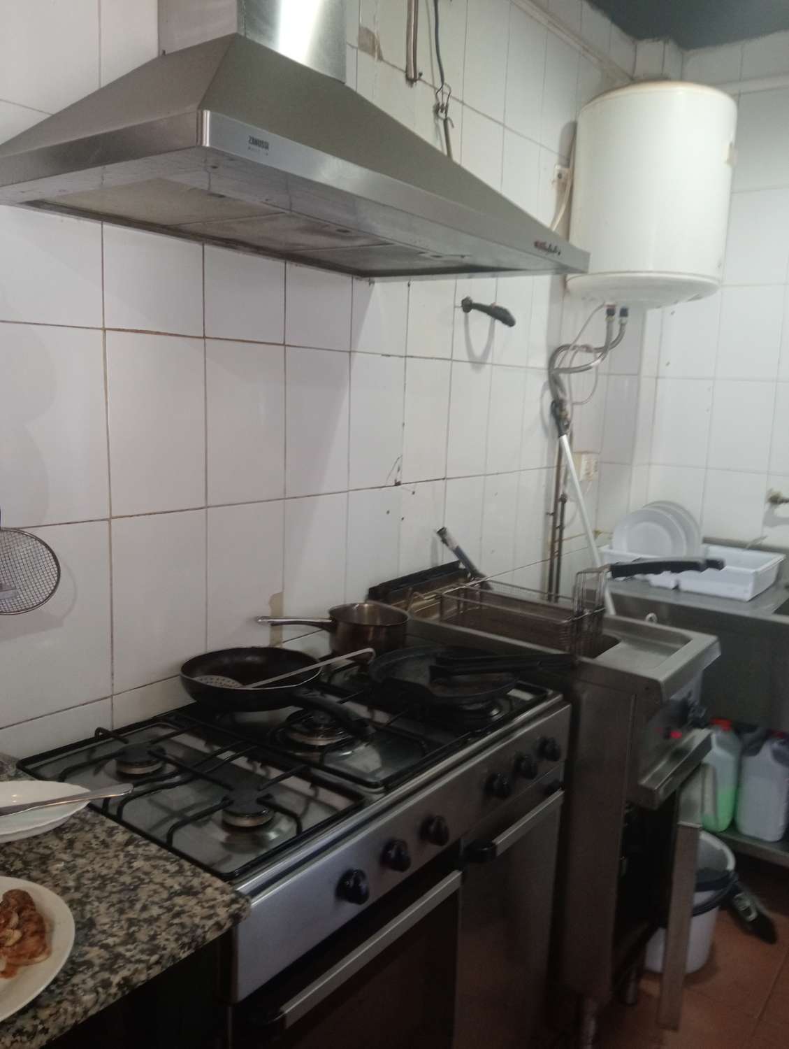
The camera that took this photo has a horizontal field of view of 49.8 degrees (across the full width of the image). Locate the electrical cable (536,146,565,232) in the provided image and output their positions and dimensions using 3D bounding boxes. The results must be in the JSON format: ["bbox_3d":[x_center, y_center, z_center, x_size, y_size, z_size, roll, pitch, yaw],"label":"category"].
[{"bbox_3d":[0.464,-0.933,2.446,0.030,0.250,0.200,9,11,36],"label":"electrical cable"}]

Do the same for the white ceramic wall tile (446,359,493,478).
[{"bbox_3d":[0.195,-0.276,2.236,0.010,0.300,0.200,9,11,36],"label":"white ceramic wall tile"}]

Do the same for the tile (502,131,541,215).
[{"bbox_3d":[0.333,-0.889,2.300,0.010,0.300,0.200,9,11,36],"label":"tile"}]

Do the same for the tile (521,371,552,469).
[{"bbox_3d":[0.433,-0.319,2.555,0.010,0.300,0.200,9,11,36],"label":"tile"}]

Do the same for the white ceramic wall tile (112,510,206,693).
[{"bbox_3d":[-0.410,0.128,1.482,0.010,0.300,0.200,8,11,36],"label":"white ceramic wall tile"}]

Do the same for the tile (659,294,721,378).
[{"bbox_3d":[1.008,-0.651,2.910,0.200,0.300,0.010,9,11,36],"label":"tile"}]

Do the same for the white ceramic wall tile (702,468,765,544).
[{"bbox_3d":[1.149,-0.031,2.879,0.200,0.300,0.010,8,11,36],"label":"white ceramic wall tile"}]

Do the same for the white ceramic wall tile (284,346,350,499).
[{"bbox_3d":[-0.163,-0.212,1.756,0.010,0.300,0.200,9,11,36],"label":"white ceramic wall tile"}]

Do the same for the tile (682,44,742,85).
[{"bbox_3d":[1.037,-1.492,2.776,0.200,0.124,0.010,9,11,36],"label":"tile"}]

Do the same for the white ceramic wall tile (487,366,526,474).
[{"bbox_3d":[0.316,-0.295,2.391,0.010,0.300,0.200,8,11,36],"label":"white ceramic wall tile"}]

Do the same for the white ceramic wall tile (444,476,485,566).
[{"bbox_3d":[0.183,0.021,2.282,0.010,0.300,0.200,9,11,36],"label":"white ceramic wall tile"}]

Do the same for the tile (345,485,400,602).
[{"bbox_3d":[-0.053,0.065,1.966,0.010,0.300,0.200,9,11,36],"label":"tile"}]

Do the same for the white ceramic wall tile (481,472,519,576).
[{"bbox_3d":[0.302,-0.001,2.441,0.010,0.300,0.200,9,11,36],"label":"white ceramic wall tile"}]

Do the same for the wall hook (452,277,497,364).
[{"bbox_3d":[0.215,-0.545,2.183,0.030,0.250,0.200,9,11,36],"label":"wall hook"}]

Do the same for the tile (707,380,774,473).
[{"bbox_3d":[1.155,-0.327,2.824,0.200,0.300,0.010,9,11,36],"label":"tile"}]

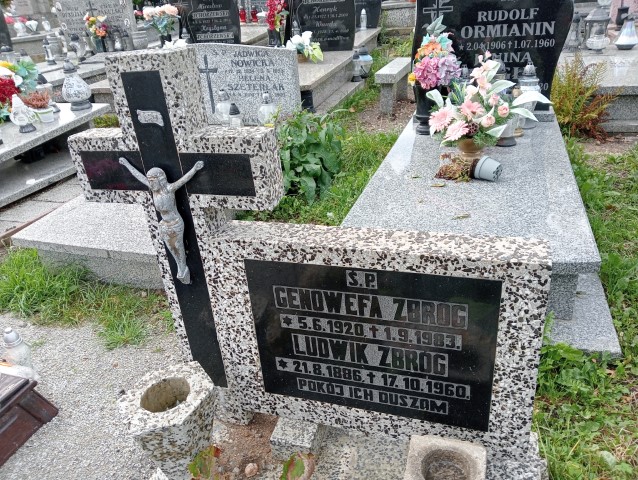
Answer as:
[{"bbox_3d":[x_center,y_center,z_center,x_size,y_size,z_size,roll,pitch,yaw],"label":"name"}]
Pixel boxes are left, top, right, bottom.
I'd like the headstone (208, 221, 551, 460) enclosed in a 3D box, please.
[{"bbox_3d":[0.127,0.230,1.224,0.720,0.514,0.107,4,27,19],"label":"headstone"}]

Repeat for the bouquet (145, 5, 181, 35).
[{"bbox_3d":[-1.751,-2.464,5.800,0.380,0.320,0.300,4,27,18],"label":"bouquet"}]

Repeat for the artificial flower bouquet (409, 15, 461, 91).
[{"bbox_3d":[0.651,-1.052,2.898,0.270,0.400,0.240,4,27,18],"label":"artificial flower bouquet"}]

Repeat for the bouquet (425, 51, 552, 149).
[{"bbox_3d":[0.827,-0.692,2.528,0.560,0.420,0.370,4,27,18],"label":"bouquet"}]

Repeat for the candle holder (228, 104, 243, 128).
[{"bbox_3d":[-0.623,-0.907,3.808,0.085,0.195,0.085,4,27,19],"label":"candle holder"}]

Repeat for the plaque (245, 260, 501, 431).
[{"bbox_3d":[0.120,0.253,1.272,0.595,0.426,0.030,4,27,18],"label":"plaque"}]

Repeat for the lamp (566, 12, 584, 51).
[{"bbox_3d":[2.518,-2.024,5.027,0.165,0.340,0.165,4,27,19],"label":"lamp"}]

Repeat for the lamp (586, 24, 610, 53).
[{"bbox_3d":[2.520,-1.814,4.658,0.200,0.225,0.200,4,27,18],"label":"lamp"}]

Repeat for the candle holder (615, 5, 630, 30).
[{"bbox_3d":[3.452,-2.514,5.853,0.159,0.220,0.159,4,27,19],"label":"candle holder"}]

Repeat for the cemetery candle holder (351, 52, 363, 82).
[{"bbox_3d":[0.423,-1.998,5.928,0.125,0.325,0.125,4,27,18],"label":"cemetery candle holder"}]

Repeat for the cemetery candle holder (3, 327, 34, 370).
[{"bbox_3d":[-1.011,0.383,1.735,0.090,0.205,0.090,4,27,18],"label":"cemetery candle holder"}]

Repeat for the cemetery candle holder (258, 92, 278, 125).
[{"bbox_3d":[-0.397,-0.979,3.891,0.136,0.273,0.136,4,27,19],"label":"cemetery candle holder"}]

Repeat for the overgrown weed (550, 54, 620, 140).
[{"bbox_3d":[1.913,-1.031,3.722,0.440,0.570,0.420,4,27,19],"label":"overgrown weed"}]

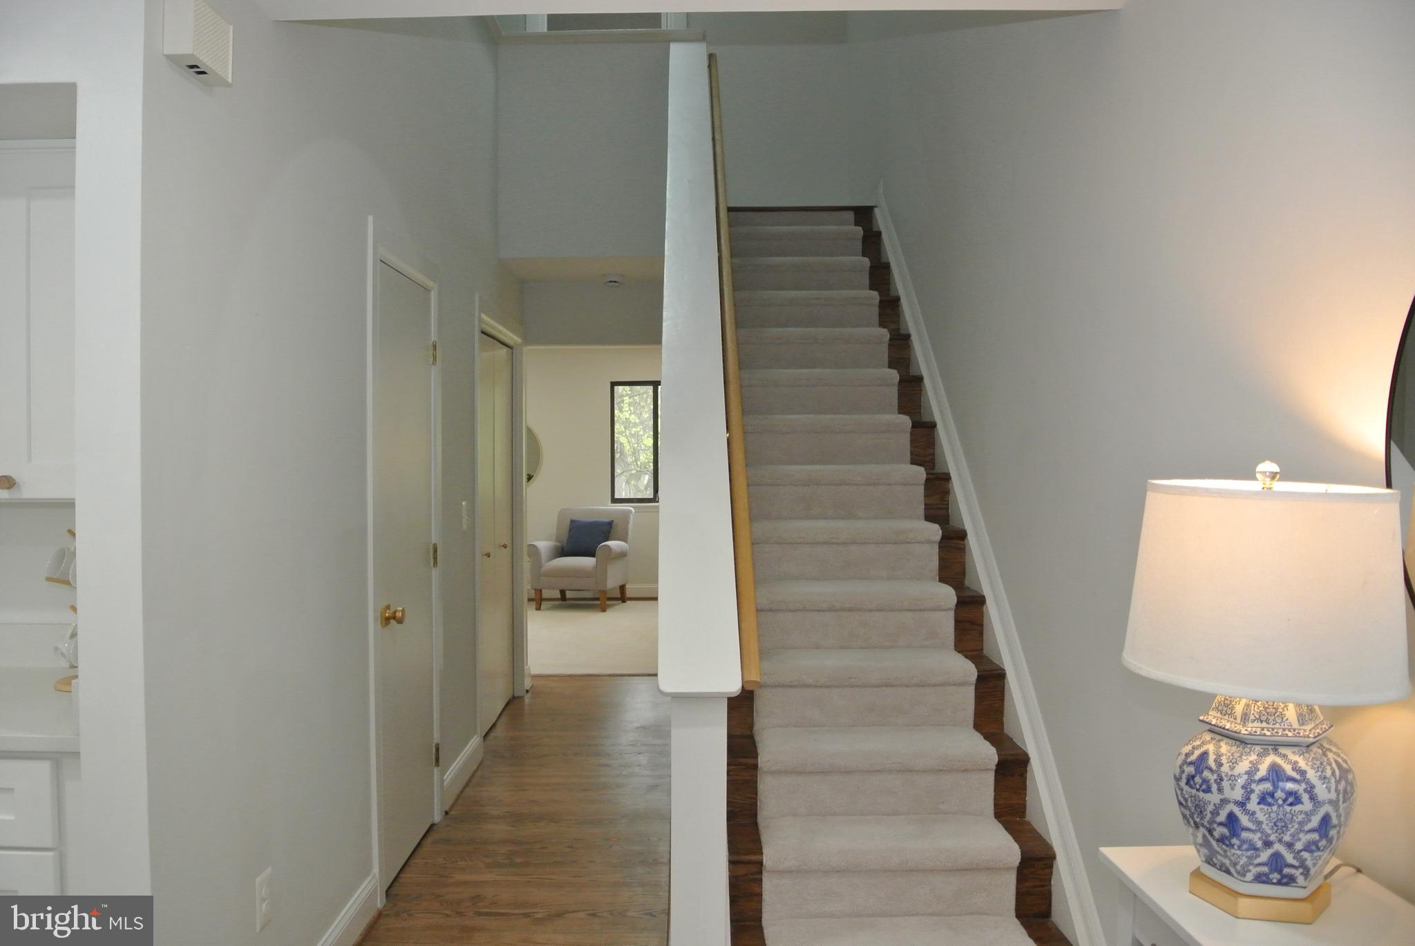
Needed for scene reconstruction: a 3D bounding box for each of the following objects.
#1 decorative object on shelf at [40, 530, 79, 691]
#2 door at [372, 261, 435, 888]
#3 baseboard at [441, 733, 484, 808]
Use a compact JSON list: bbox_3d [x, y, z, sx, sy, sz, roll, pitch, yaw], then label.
[{"bbox_3d":[-1.321,0.293,2.290,0.200,0.345,0.200,0,1,-1],"label":"decorative object on shelf"},{"bbox_3d":[-1.052,0.332,3.677,0.042,2.030,0.640,0,1,-1],"label":"door"},{"bbox_3d":[-1.043,1.268,4.542,0.020,0.130,0.770,0,1,-1],"label":"baseboard"}]

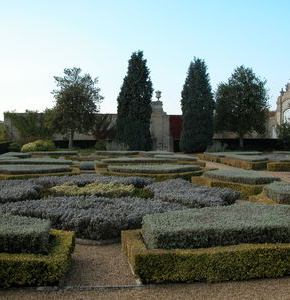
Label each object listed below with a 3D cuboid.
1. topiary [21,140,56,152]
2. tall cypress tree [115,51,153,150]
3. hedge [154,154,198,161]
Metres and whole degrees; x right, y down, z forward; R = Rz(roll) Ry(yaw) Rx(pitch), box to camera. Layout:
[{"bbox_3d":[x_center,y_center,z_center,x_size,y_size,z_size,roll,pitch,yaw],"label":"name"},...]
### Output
[{"bbox_3d":[-10.300,-0.320,39.300,3.300,1.250,2.400,0,2,0],"label":"topiary"},{"bbox_3d":[-1.170,-4.900,40.800,3.900,10.300,3.900,0,2,0],"label":"tall cypress tree"},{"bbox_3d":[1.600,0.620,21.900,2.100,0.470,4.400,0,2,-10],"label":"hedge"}]

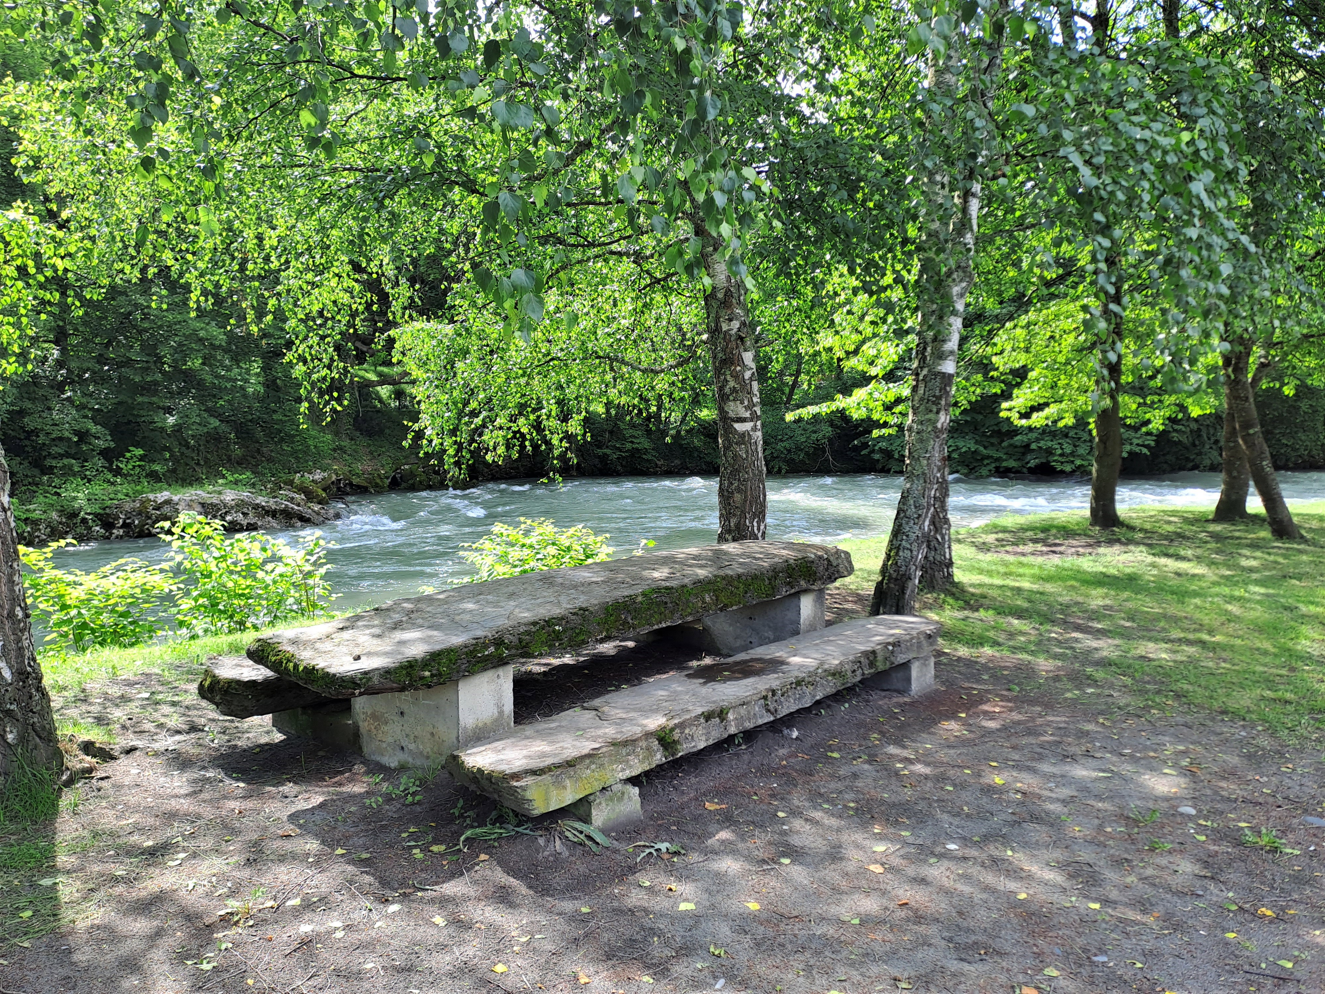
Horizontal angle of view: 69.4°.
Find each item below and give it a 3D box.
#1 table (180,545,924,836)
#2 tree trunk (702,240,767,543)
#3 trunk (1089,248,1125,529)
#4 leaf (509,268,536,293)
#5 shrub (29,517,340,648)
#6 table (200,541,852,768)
[{"bbox_3d":[-0.288,0.784,5.301,2.409,0.638,3.705,5,8,42],"label":"table"},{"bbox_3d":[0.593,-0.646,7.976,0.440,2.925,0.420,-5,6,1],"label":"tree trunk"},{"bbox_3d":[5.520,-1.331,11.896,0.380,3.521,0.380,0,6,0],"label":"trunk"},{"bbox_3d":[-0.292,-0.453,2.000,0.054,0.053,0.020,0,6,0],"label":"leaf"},{"bbox_3d":[-3.483,0.601,6.901,2.100,0.920,1.000,-2,6,-21],"label":"shrub"},{"bbox_3d":[-0.549,0.759,5.538,1.660,0.638,3.705,5,8,42],"label":"table"}]

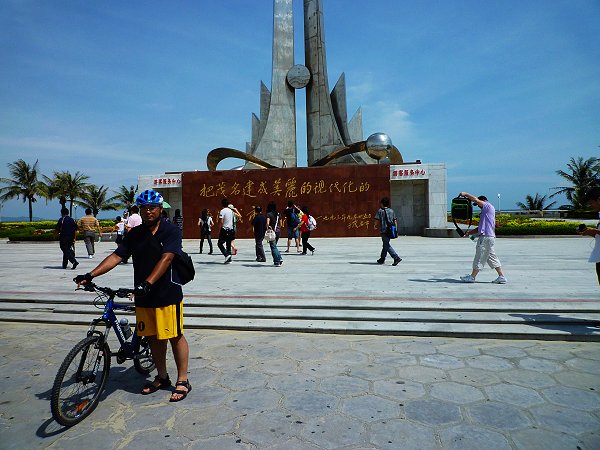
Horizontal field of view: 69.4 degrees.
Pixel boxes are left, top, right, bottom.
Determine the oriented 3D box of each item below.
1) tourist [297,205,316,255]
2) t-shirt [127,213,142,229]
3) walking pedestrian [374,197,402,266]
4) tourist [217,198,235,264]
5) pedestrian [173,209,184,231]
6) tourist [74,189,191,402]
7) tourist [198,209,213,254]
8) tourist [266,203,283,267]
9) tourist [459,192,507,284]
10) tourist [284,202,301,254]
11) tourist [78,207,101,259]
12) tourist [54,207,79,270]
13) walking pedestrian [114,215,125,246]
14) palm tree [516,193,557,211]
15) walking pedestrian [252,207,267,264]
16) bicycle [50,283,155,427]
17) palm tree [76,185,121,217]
[{"bbox_3d":[0.212,0.173,14.118,0.620,1.600,0.480,0,2,24],"label":"tourist"},{"bbox_3d":[-4.874,0.015,12.800,0.500,0.680,0.340,-2,2,-27],"label":"t-shirt"},{"bbox_3d":[2.294,0.157,11.230,0.530,1.740,0.620,-2,2,-38],"label":"walking pedestrian"},{"bbox_3d":[-2.061,0.183,11.987,0.500,1.770,0.520,-2,2,-27],"label":"tourist"},{"bbox_3d":[-5.012,0.177,17.800,0.450,1.630,0.340,-1,2,6],"label":"pedestrian"},{"bbox_3d":[-1.330,0.597,3.730,0.750,1.790,0.680,0,2,21],"label":"tourist"},{"bbox_3d":[-3.229,0.223,14.805,0.470,1.560,0.400,-1,2,-12],"label":"tourist"},{"bbox_3d":[-0.665,0.232,11.306,0.460,1.670,0.480,-2,2,-23],"label":"tourist"},{"bbox_3d":[3.411,0.230,8.121,0.880,1.740,0.520,-1,2,7],"label":"tourist"},{"bbox_3d":[-0.261,0.104,15.100,0.530,1.770,0.440,-1,2,-14],"label":"tourist"},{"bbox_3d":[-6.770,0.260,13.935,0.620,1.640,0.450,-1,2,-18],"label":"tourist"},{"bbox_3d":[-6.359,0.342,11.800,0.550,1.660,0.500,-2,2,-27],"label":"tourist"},{"bbox_3d":[-6.998,0.359,16.800,0.420,1.380,0.360,-1,2,-9],"label":"walking pedestrian"},{"bbox_3d":[31.657,-2.596,58.000,5.300,3.900,5.300,-1,2,0],"label":"palm tree"},{"bbox_3d":[-1.177,0.246,12.750,0.470,1.640,0.360,-1,2,6],"label":"walking pedestrian"},{"bbox_3d":[-1.541,0.963,3.661,0.600,1.000,1.700,9,3,11],"label":"bicycle"},{"bbox_3d":[-19.416,-1.727,42.064,4.600,4.400,4.600,-1,2,0],"label":"palm tree"}]

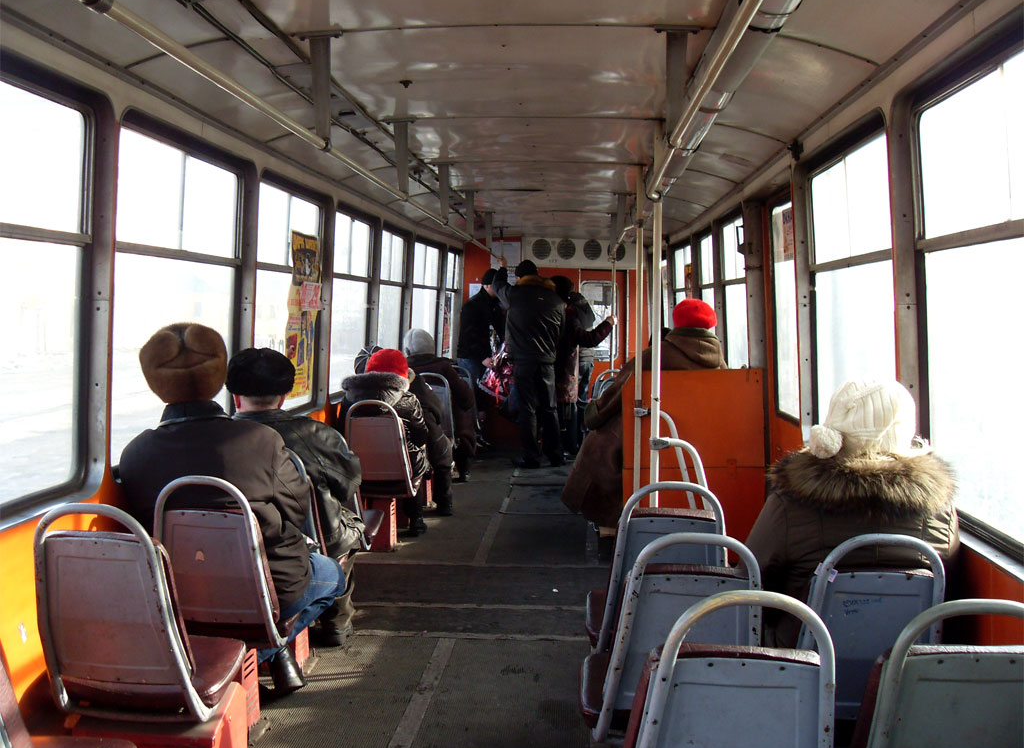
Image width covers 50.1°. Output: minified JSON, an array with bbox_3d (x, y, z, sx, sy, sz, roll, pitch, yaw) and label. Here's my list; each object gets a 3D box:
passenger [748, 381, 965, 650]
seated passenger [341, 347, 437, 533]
[{"bbox_3d":[0.838,0.594,2.752,0.530,1.170,0.680,0,3,4],"label":"passenger"},{"bbox_3d":[-0.725,0.398,6.675,0.520,1.150,0.720,0,3,4],"label":"seated passenger"}]

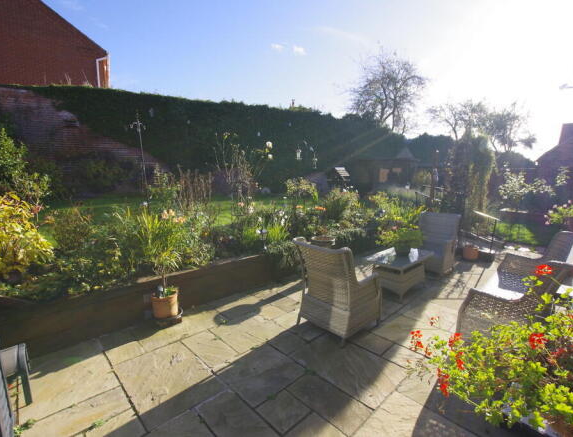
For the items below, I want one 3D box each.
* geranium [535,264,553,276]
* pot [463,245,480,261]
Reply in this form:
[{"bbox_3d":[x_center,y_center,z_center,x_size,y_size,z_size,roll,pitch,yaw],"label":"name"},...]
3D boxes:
[{"bbox_3d":[1.559,0.314,1.650,0.080,0.070,0.080,0,7,0],"label":"geranium"},{"bbox_3d":[3.935,0.713,5.791,0.275,0.270,0.275,0,7,0],"label":"pot"}]

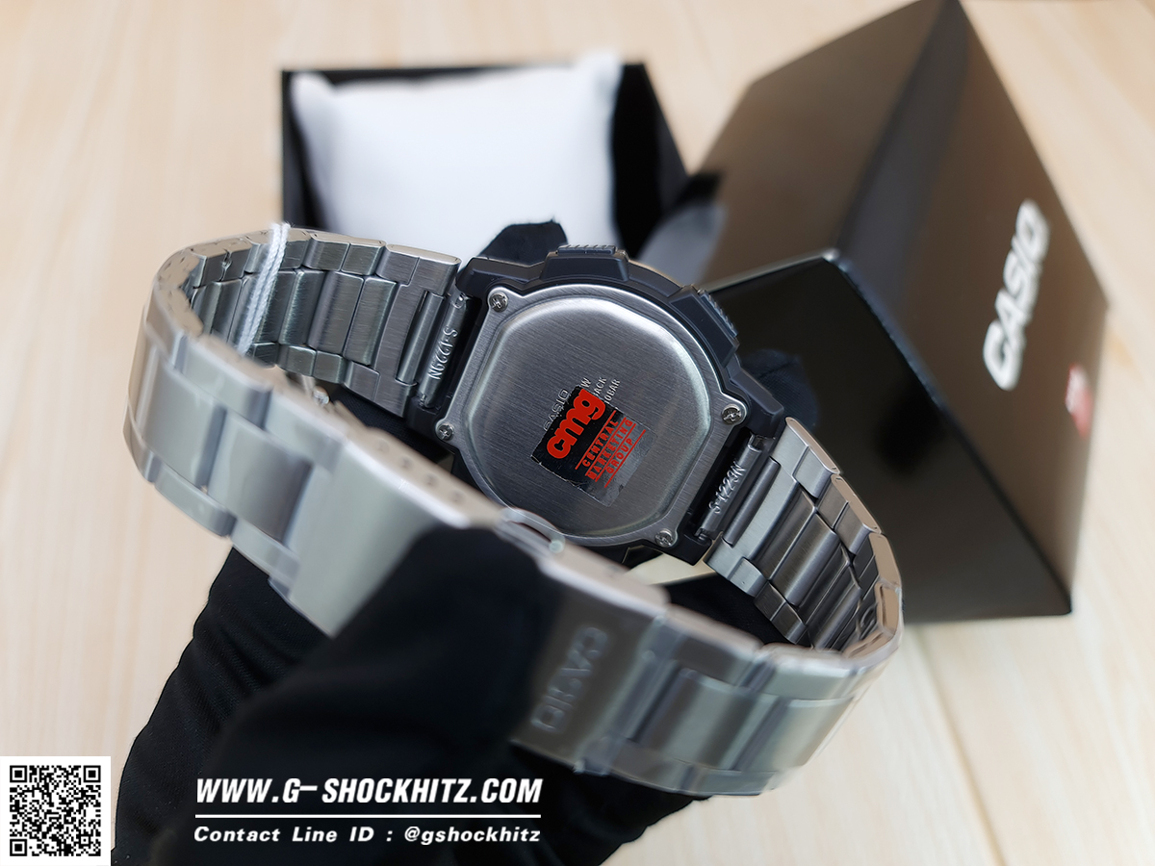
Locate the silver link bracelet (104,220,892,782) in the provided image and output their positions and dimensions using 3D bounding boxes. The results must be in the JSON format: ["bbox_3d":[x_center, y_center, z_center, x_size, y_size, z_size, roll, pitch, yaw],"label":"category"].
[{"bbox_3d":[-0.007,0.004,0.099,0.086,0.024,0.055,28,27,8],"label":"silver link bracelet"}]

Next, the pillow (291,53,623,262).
[{"bbox_3d":[-0.028,-0.051,0.231,0.084,0.052,0.075,-6,56,-12],"label":"pillow"}]

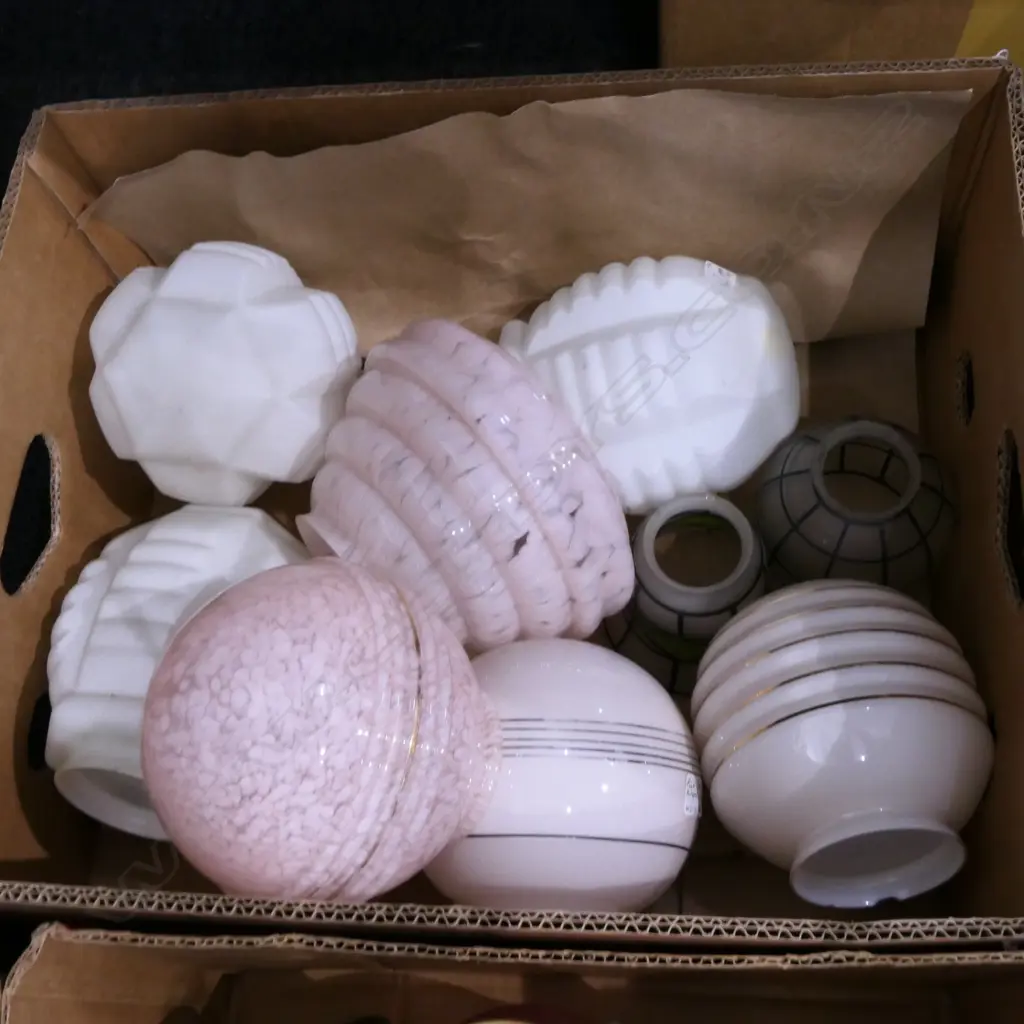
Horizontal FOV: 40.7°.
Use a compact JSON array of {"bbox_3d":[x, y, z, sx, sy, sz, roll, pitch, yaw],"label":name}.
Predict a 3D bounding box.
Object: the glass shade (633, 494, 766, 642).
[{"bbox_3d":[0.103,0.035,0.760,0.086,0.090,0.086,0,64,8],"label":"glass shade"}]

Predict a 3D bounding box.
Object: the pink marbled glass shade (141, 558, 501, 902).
[{"bbox_3d":[-0.091,0.100,0.630,0.155,0.156,0.156,15,79,-23],"label":"pink marbled glass shade"}]

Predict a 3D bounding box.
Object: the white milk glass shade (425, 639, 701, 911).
[{"bbox_3d":[0.021,0.146,0.703,0.153,0.153,0.164,-1,72,8],"label":"white milk glass shade"}]

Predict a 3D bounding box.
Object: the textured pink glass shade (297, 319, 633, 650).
[{"bbox_3d":[-0.025,-0.001,0.690,0.132,0.179,0.179,-39,91,-16],"label":"textured pink glass shade"}]

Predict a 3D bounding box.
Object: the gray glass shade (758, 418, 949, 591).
[{"bbox_3d":[0.194,0.002,0.775,0.113,0.105,0.113,0,64,8],"label":"gray glass shade"}]

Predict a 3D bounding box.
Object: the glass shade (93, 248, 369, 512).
[{"bbox_3d":[-0.155,-0.076,0.745,0.147,0.138,0.145,0,101,-12],"label":"glass shade"}]

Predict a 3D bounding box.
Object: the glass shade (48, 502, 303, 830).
[{"bbox_3d":[-0.175,0.079,0.750,0.140,0.140,0.175,17,66,-11],"label":"glass shade"}]

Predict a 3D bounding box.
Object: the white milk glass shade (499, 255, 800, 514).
[{"bbox_3d":[0.067,-0.069,0.770,0.178,0.143,0.143,-12,94,21],"label":"white milk glass shade"}]

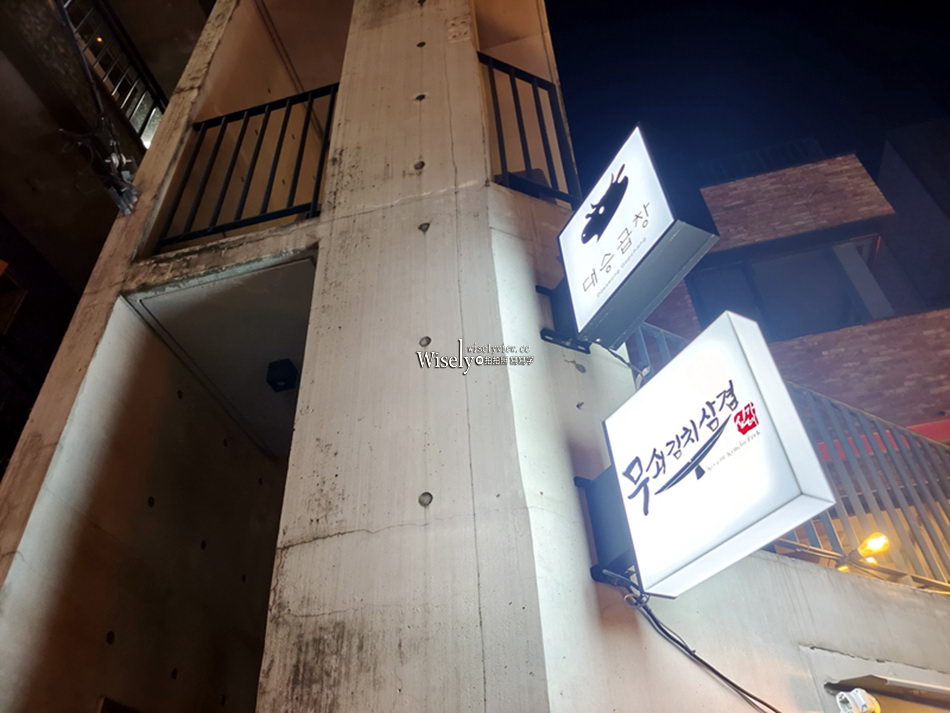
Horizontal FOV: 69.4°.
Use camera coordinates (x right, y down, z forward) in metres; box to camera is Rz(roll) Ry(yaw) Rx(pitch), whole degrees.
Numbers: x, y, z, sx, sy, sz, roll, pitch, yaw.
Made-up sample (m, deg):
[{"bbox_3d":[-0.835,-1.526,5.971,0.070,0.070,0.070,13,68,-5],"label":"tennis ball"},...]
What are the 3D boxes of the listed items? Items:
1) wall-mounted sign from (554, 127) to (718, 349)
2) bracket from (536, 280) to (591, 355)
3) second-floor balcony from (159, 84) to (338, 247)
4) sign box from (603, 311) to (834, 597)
[{"bbox_3d":[0.495,-0.385,2.224,0.149,0.492,0.512,15,-44,-21],"label":"wall-mounted sign"},{"bbox_3d":[0.349,-0.181,2.455,0.210,0.285,0.145,15,-44,-22],"label":"bracket"},{"bbox_3d":[-1.146,-1.006,3.524,0.875,1.091,0.055,-12,-41,9],"label":"second-floor balcony"},{"bbox_3d":[0.552,0.242,1.679,0.099,0.500,0.500,16,-44,-22],"label":"sign box"}]

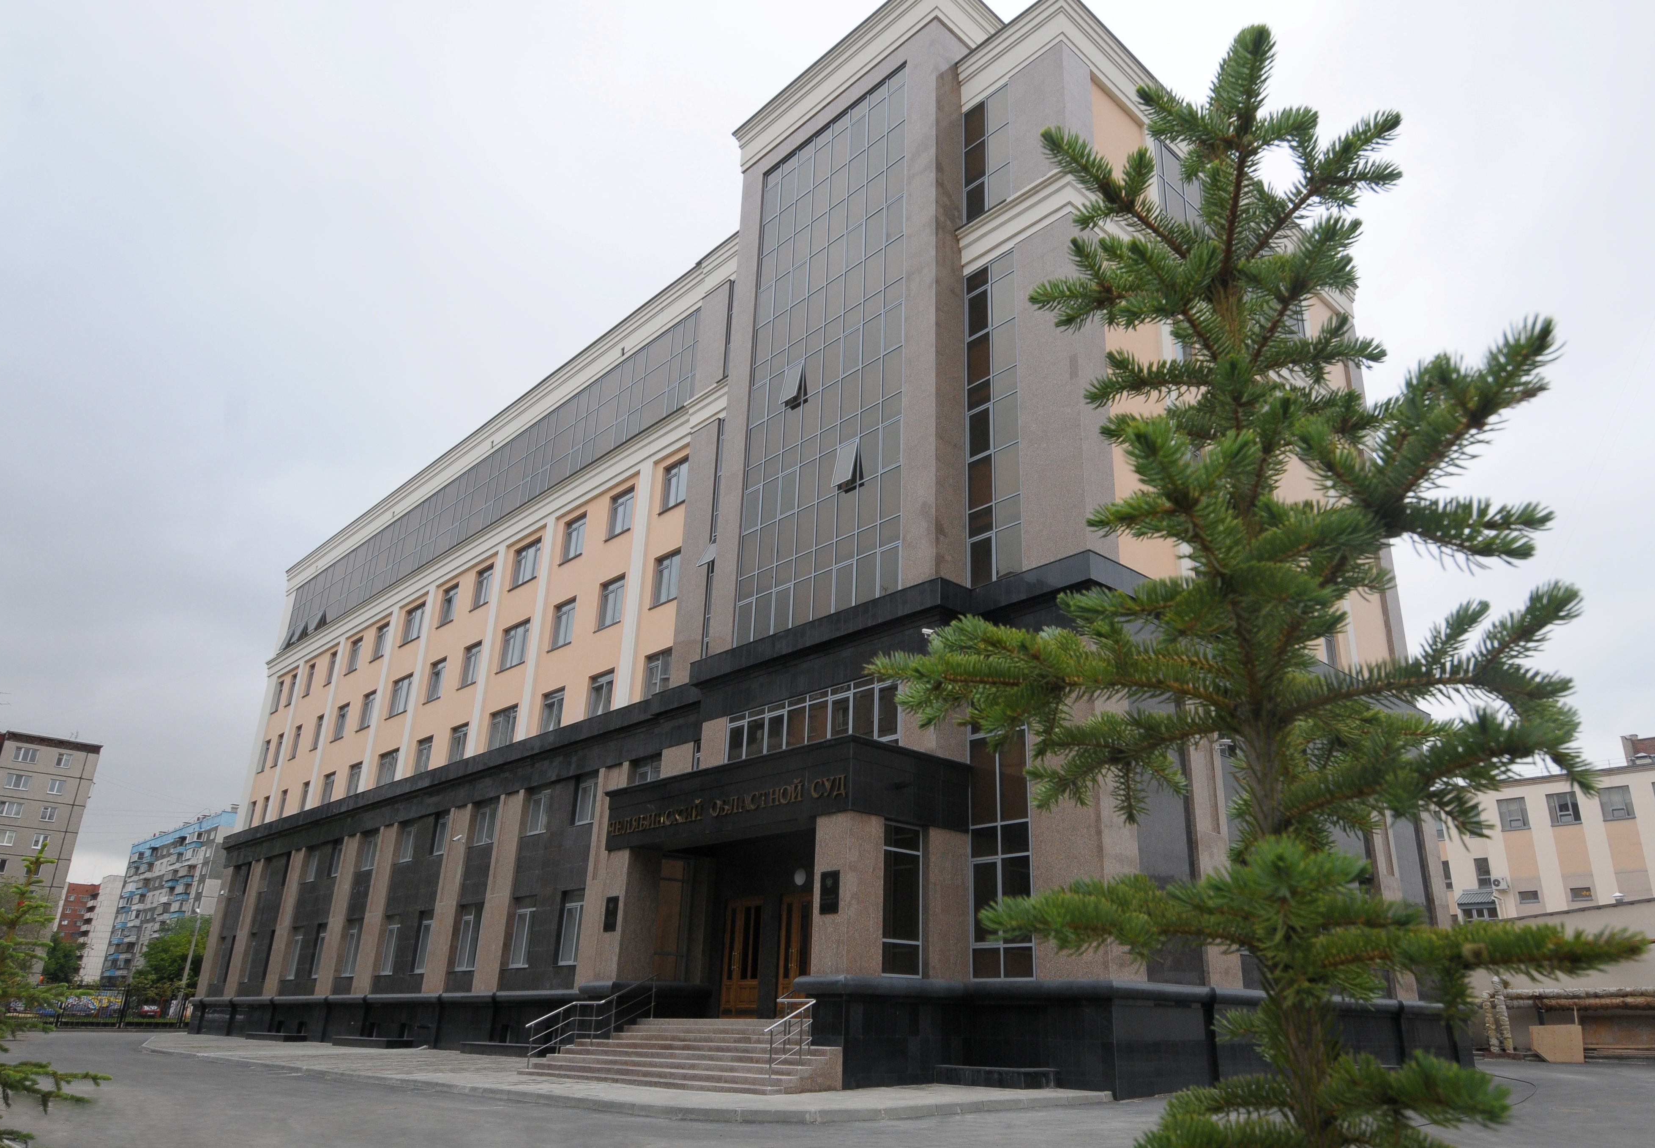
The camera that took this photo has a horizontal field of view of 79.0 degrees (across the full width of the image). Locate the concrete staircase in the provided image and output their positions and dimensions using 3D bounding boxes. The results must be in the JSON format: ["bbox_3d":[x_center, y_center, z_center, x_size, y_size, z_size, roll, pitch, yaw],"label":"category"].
[{"bbox_3d":[-2.727,9.329,19.628,8.150,1.170,2.500,-20,-32,41],"label":"concrete staircase"}]

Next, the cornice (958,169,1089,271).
[{"bbox_3d":[4.673,-8.877,25.188,3.450,1.280,0.420,-20,-32,41],"label":"cornice"}]

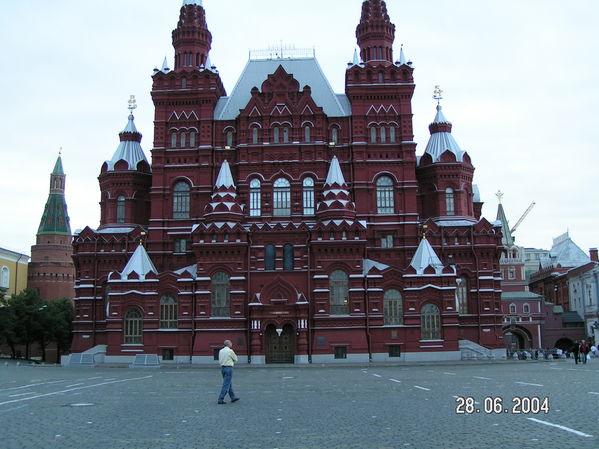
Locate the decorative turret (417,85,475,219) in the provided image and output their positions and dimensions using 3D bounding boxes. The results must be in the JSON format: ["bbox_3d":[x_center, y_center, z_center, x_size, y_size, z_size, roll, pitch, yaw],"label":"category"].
[{"bbox_3d":[16.205,-7.979,74.991,6.800,16.359,6.800,-1,-10,2],"label":"decorative turret"}]

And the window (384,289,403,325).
[{"bbox_3d":[11.203,9.867,78.392,2.218,4.205,0.400,-1,-11,2],"label":"window"}]

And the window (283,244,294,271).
[{"bbox_3d":[-1.240,3.889,76.544,1.318,3.072,0.400,-1,-10,3],"label":"window"}]

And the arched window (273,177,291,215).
[{"bbox_3d":[-2.252,-3.555,86.569,2.243,5.128,0.400,-1,-11,2],"label":"arched window"}]

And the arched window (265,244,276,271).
[{"bbox_3d":[-3.588,4.079,80.639,1.341,3.152,0.400,-1,-11,2],"label":"arched window"}]

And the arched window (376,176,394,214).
[{"bbox_3d":[9.133,-3.090,69.820,1.900,4.129,0.450,-1,-10,2],"label":"arched window"}]

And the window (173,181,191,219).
[{"bbox_3d":[-15.559,-3.256,87.013,2.284,5.127,0.400,-1,-11,2],"label":"window"}]

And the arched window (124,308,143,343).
[{"bbox_3d":[-19.924,12.283,79.048,2.191,4.246,0.400,-1,-11,2],"label":"arched window"}]

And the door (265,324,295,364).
[{"bbox_3d":[-2.349,14.232,78.198,3.517,4.599,0.500,-1,-11,2],"label":"door"}]

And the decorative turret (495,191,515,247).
[{"bbox_3d":[37.099,-1.140,120.746,4.600,10.450,4.600,-1,-10,2],"label":"decorative turret"}]

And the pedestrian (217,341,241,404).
[{"bbox_3d":[-1.950,4.051,18.056,0.600,1.730,0.500,6,-12,-32],"label":"pedestrian"}]

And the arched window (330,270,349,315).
[{"bbox_3d":[4.769,8.118,78.192,2.208,5.280,0.400,-1,-11,2],"label":"arched window"}]

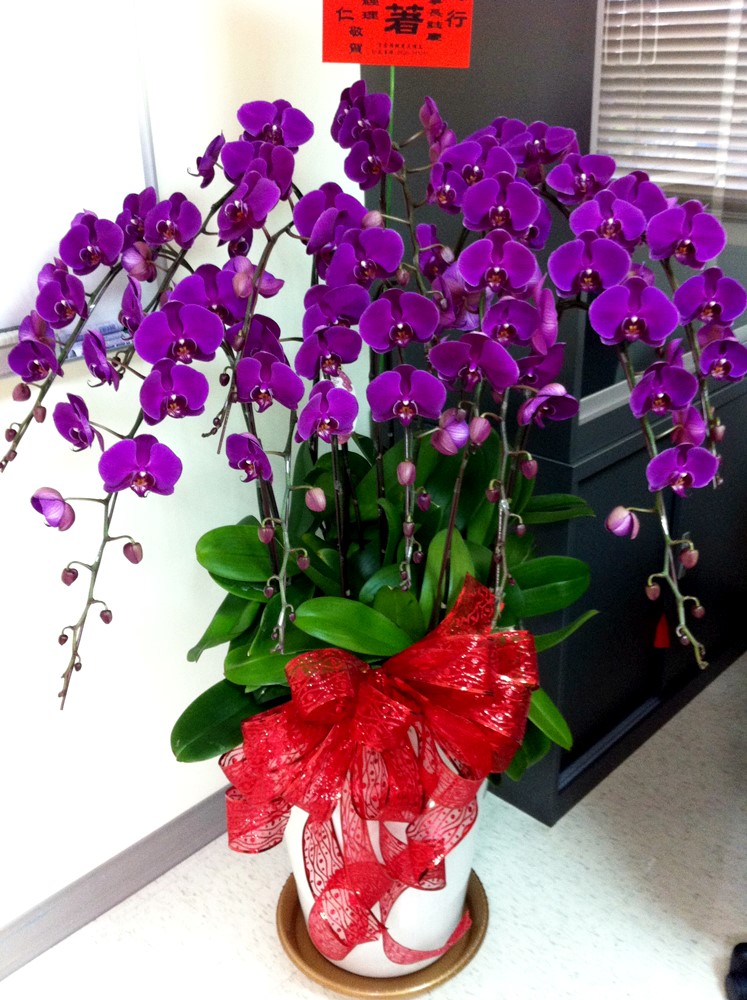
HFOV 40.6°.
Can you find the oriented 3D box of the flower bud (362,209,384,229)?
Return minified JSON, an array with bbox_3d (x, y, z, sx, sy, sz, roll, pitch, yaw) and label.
[{"bbox_3d":[0.000,-0.354,1.270,0.027,0.026,0.027,-1,22,1],"label":"flower bud"}]

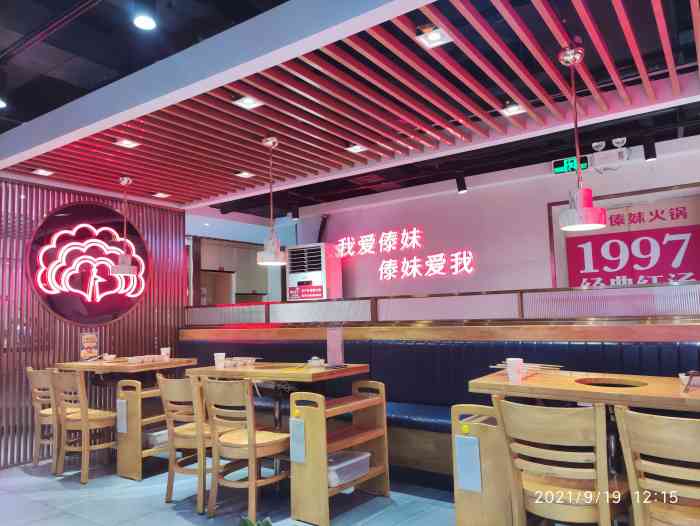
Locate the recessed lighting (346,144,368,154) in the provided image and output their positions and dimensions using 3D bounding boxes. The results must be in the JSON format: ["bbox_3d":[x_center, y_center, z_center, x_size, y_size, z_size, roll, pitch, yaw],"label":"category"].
[{"bbox_3d":[0.051,-0.833,3.800,0.129,0.040,0.129,-5,-7,35],"label":"recessed lighting"}]

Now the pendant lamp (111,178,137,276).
[{"bbox_3d":[-1.971,-0.323,4.601,0.210,0.860,0.210,-5,-7,35],"label":"pendant lamp"}]

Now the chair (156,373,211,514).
[{"bbox_3d":[-0.937,1.097,3.329,0.391,0.793,0.431,-5,-7,35],"label":"chair"}]

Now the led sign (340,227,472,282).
[{"bbox_3d":[0.556,-0.093,6.076,1.791,0.599,0.050,-5,-7,35],"label":"led sign"}]

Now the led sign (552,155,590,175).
[{"bbox_3d":[2.117,-0.951,5.050,0.321,0.122,0.035,-5,-7,35],"label":"led sign"}]

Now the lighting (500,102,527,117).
[{"bbox_3d":[0.996,-0.935,3.204,0.125,0.039,0.125,-5,-7,35],"label":"lighting"}]

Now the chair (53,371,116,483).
[{"bbox_3d":[-1.891,1.167,3.908,0.410,0.764,0.480,-5,-7,35],"label":"chair"}]

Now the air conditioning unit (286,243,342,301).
[{"bbox_3d":[-0.387,0.776,6.174,0.571,1.930,0.330,-5,-7,35],"label":"air conditioning unit"}]

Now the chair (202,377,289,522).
[{"bbox_3d":[-0.543,1.036,3.049,0.410,0.786,0.480,-5,-7,35],"label":"chair"}]

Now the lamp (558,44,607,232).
[{"bbox_3d":[1.074,-0.585,2.489,0.210,0.865,0.210,-5,-7,35],"label":"lamp"}]

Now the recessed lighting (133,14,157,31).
[{"bbox_3d":[-1.096,-1.277,2.811,0.125,0.045,0.125,-2,-5,0],"label":"recessed lighting"}]

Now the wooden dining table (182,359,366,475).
[{"bbox_3d":[-0.474,1.077,3.464,1.020,0.781,0.620,-5,-7,35],"label":"wooden dining table"}]

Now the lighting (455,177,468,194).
[{"bbox_3d":[0.888,-0.645,4.236,0.075,0.134,0.075,-5,-7,35],"label":"lighting"}]

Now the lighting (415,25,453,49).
[{"bbox_3d":[0.363,-0.988,2.279,0.127,0.045,0.126,-5,-7,35],"label":"lighting"}]

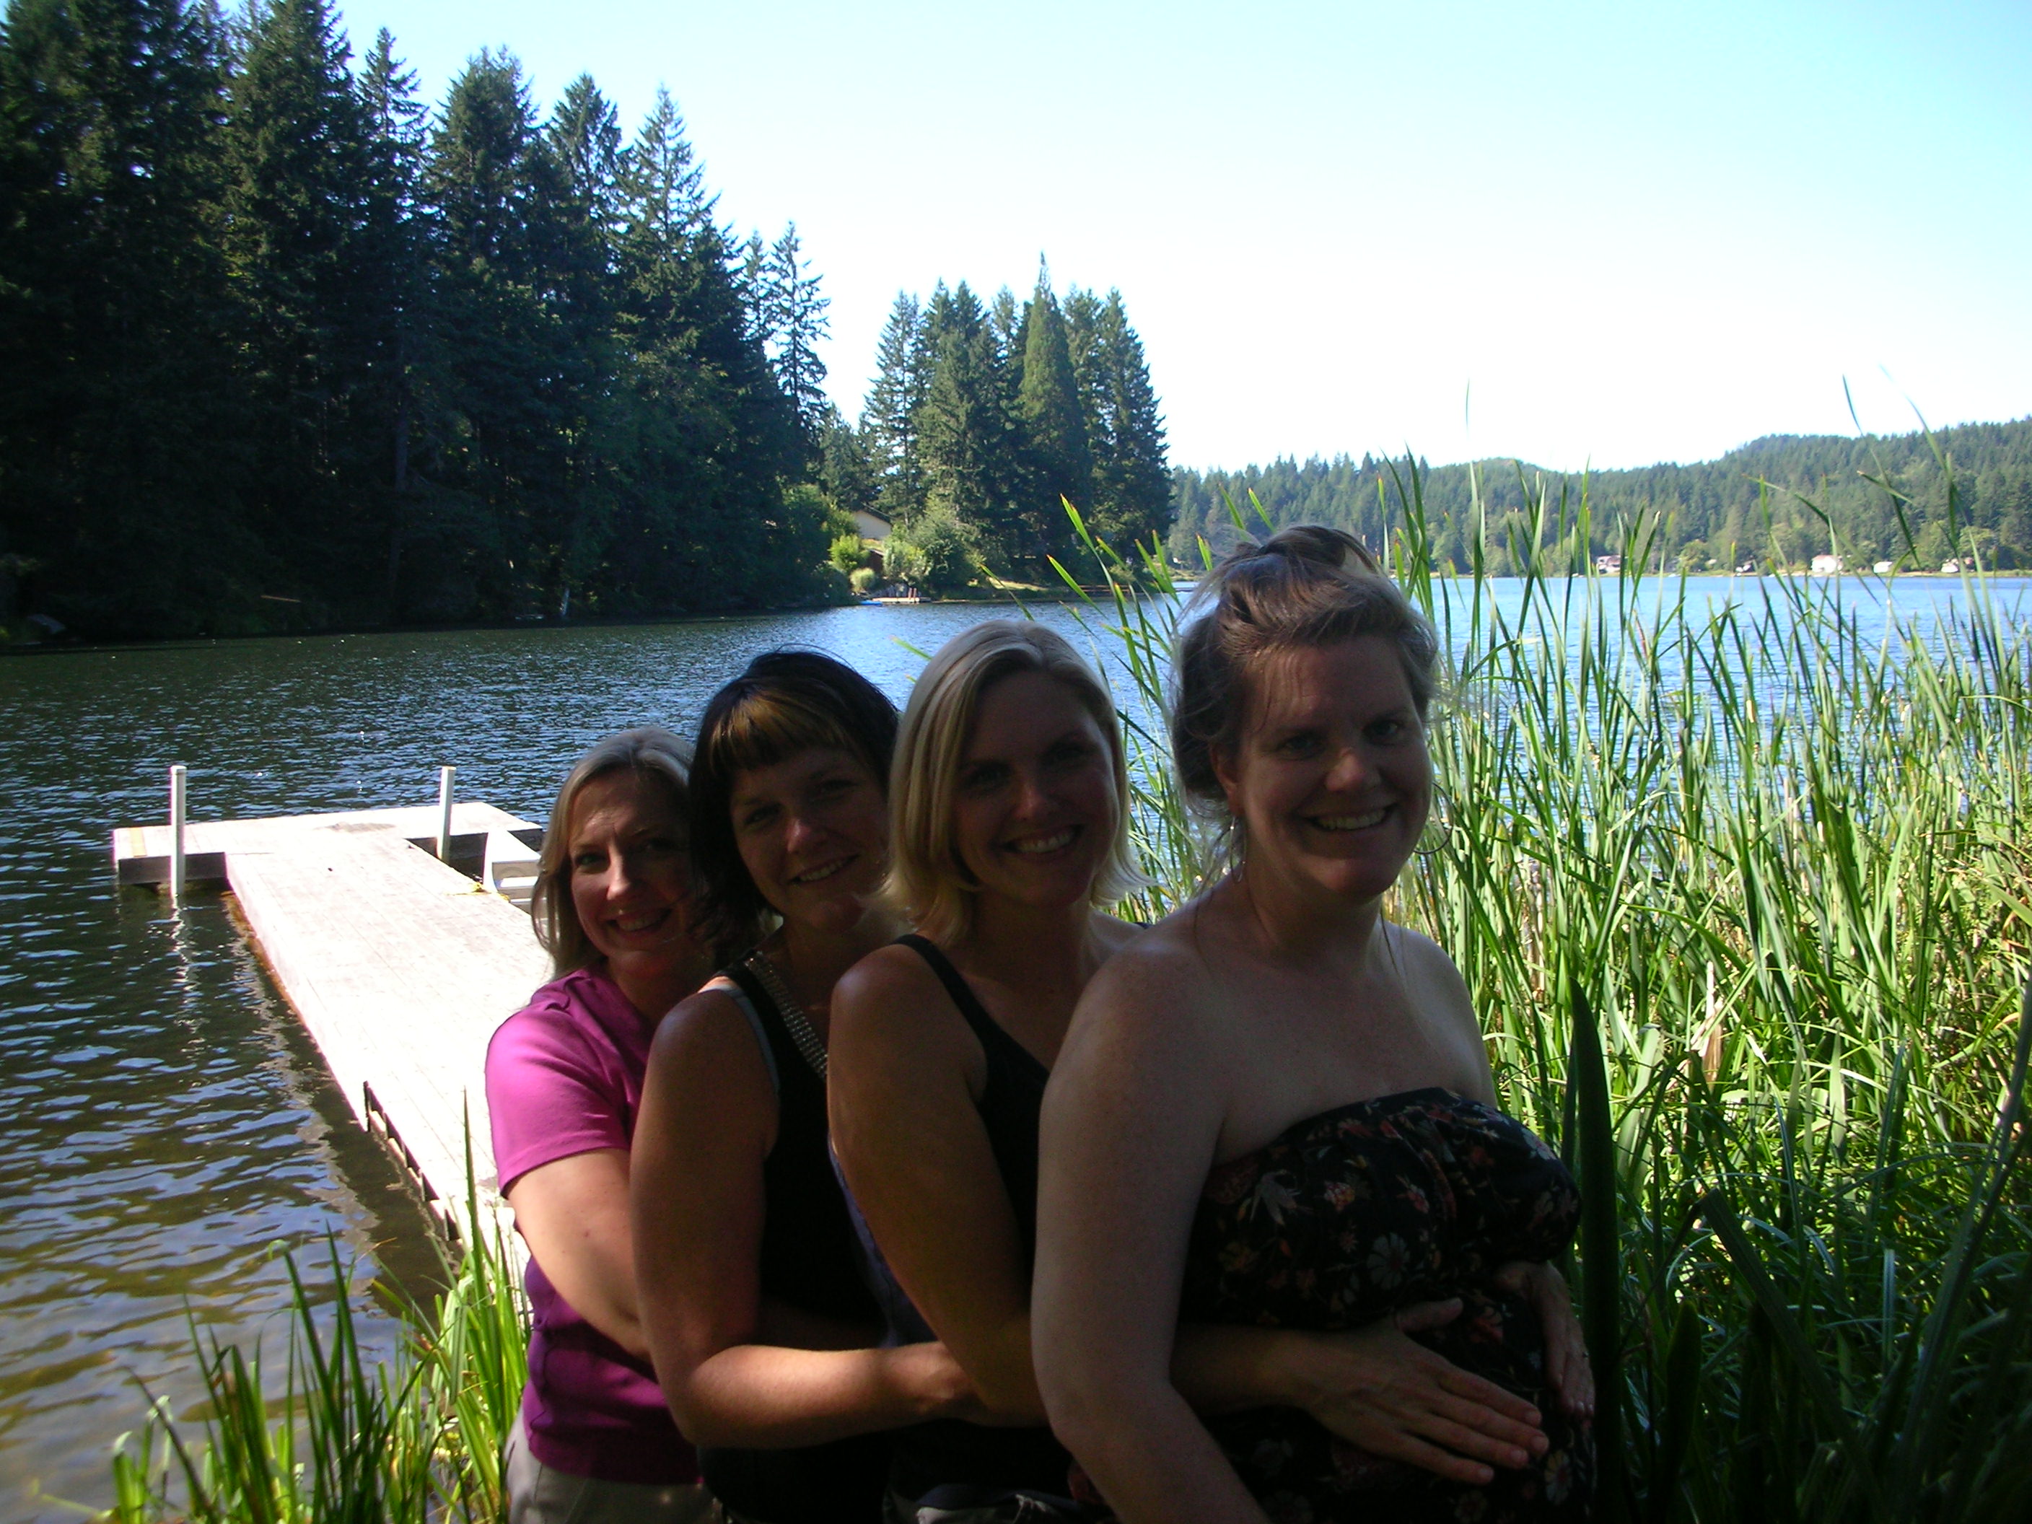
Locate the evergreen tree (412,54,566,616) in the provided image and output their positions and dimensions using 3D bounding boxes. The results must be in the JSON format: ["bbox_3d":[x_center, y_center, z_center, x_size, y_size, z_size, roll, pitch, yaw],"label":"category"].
[{"bbox_3d":[-24.668,-19.620,94.827,7.200,25.920,7.200,0,5,0],"label":"evergreen tree"}]

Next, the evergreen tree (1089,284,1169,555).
[{"bbox_3d":[9.348,-28.352,176.892,8.200,24.480,8.200,0,5,0],"label":"evergreen tree"}]

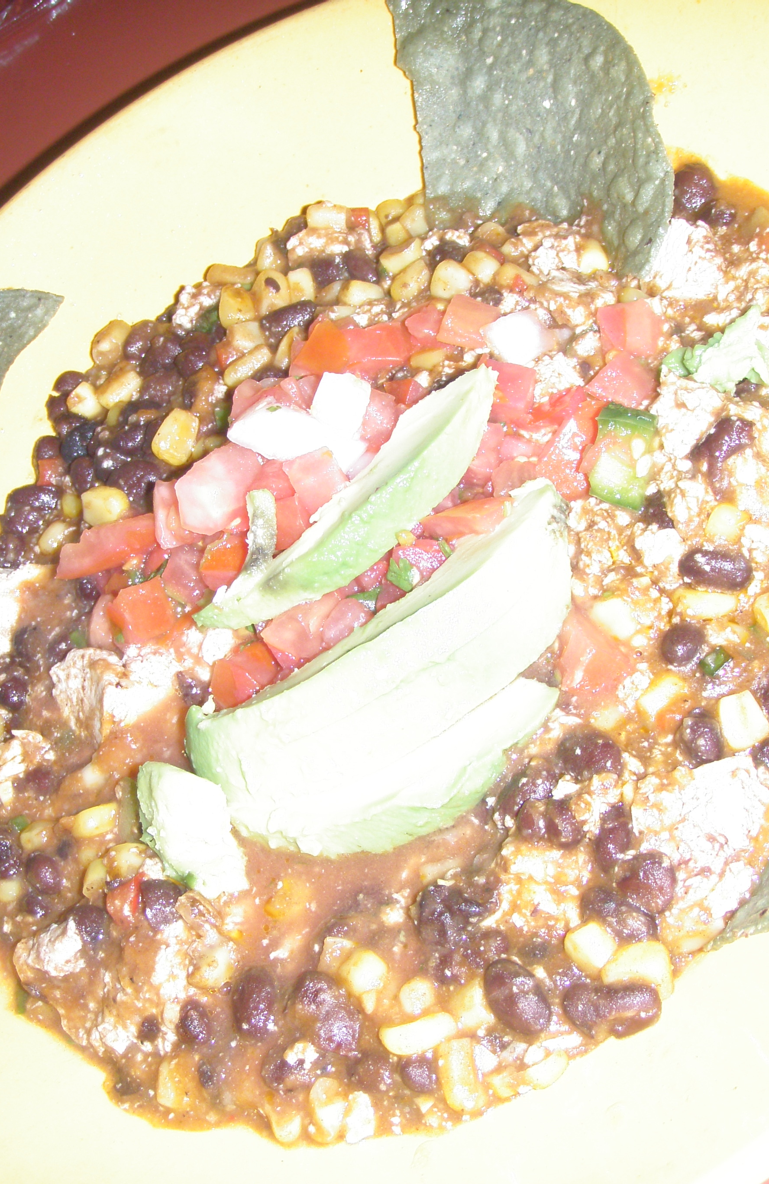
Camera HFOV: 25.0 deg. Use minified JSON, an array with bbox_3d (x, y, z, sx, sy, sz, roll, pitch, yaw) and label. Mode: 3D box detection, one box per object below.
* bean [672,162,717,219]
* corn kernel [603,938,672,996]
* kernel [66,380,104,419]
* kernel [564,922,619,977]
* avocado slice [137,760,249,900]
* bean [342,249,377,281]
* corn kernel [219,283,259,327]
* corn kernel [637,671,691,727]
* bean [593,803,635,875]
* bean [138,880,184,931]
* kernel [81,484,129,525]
[{"bbox_3d":[0.062,-0.080,0.346,0.009,0.009,0.012,-20,55,18],"label":"bean"},{"bbox_3d":[0.040,0.060,0.278,0.011,0.006,0.008,4,62,10],"label":"corn kernel"},{"bbox_3d":[-0.068,-0.044,0.397,0.008,0.005,0.009,16,72,34],"label":"kernel"},{"bbox_3d":[0.033,0.057,0.279,0.008,0.006,0.007,37,72,24],"label":"kernel"},{"bbox_3d":[-0.033,0.041,0.299,0.015,0.011,0.026,-37,52,4],"label":"avocado slice"},{"bbox_3d":[-0.005,-0.070,0.369,0.007,0.007,0.010,-43,51,0],"label":"bean"},{"bbox_3d":[-0.030,-0.058,0.350,0.007,0.006,0.008,-17,60,-2],"label":"corn kernel"},{"bbox_3d":[0.048,0.018,0.296,0.010,0.006,0.007,-36,52,6],"label":"corn kernel"},{"bbox_3d":[0.038,0.041,0.287,0.006,0.006,0.012,14,64,15],"label":"bean"},{"bbox_3d":[-0.041,0.057,0.315,0.009,0.008,0.011,-32,52,10],"label":"bean"},{"bbox_3d":[-0.056,-0.018,0.350,0.009,0.006,0.008,-7,60,25],"label":"kernel"}]

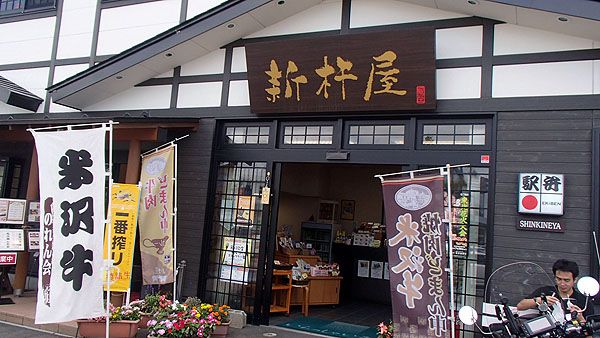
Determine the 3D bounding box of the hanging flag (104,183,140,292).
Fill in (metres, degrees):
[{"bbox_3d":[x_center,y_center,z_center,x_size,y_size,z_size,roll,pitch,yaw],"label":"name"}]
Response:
[{"bbox_3d":[-2.077,0.805,5.200,0.320,1.240,0.050,4,-6,6],"label":"hanging flag"}]

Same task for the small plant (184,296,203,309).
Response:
[{"bbox_3d":[-1.350,1.699,5.650,0.230,0.180,0.220,2,-7,23],"label":"small plant"}]

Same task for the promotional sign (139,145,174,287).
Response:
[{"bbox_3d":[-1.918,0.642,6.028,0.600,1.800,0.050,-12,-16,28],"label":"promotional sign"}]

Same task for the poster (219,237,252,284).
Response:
[{"bbox_3d":[-0.853,1.230,5.988,0.425,0.590,0.020,2,-7,23],"label":"poster"}]

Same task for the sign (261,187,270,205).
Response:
[{"bbox_3d":[-0.446,0.358,5.894,0.112,0.215,0.020,2,-7,23],"label":"sign"}]

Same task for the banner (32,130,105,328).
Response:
[{"bbox_3d":[-2.190,0.515,4.260,0.620,1.800,0.060,-2,-6,-14],"label":"banner"}]

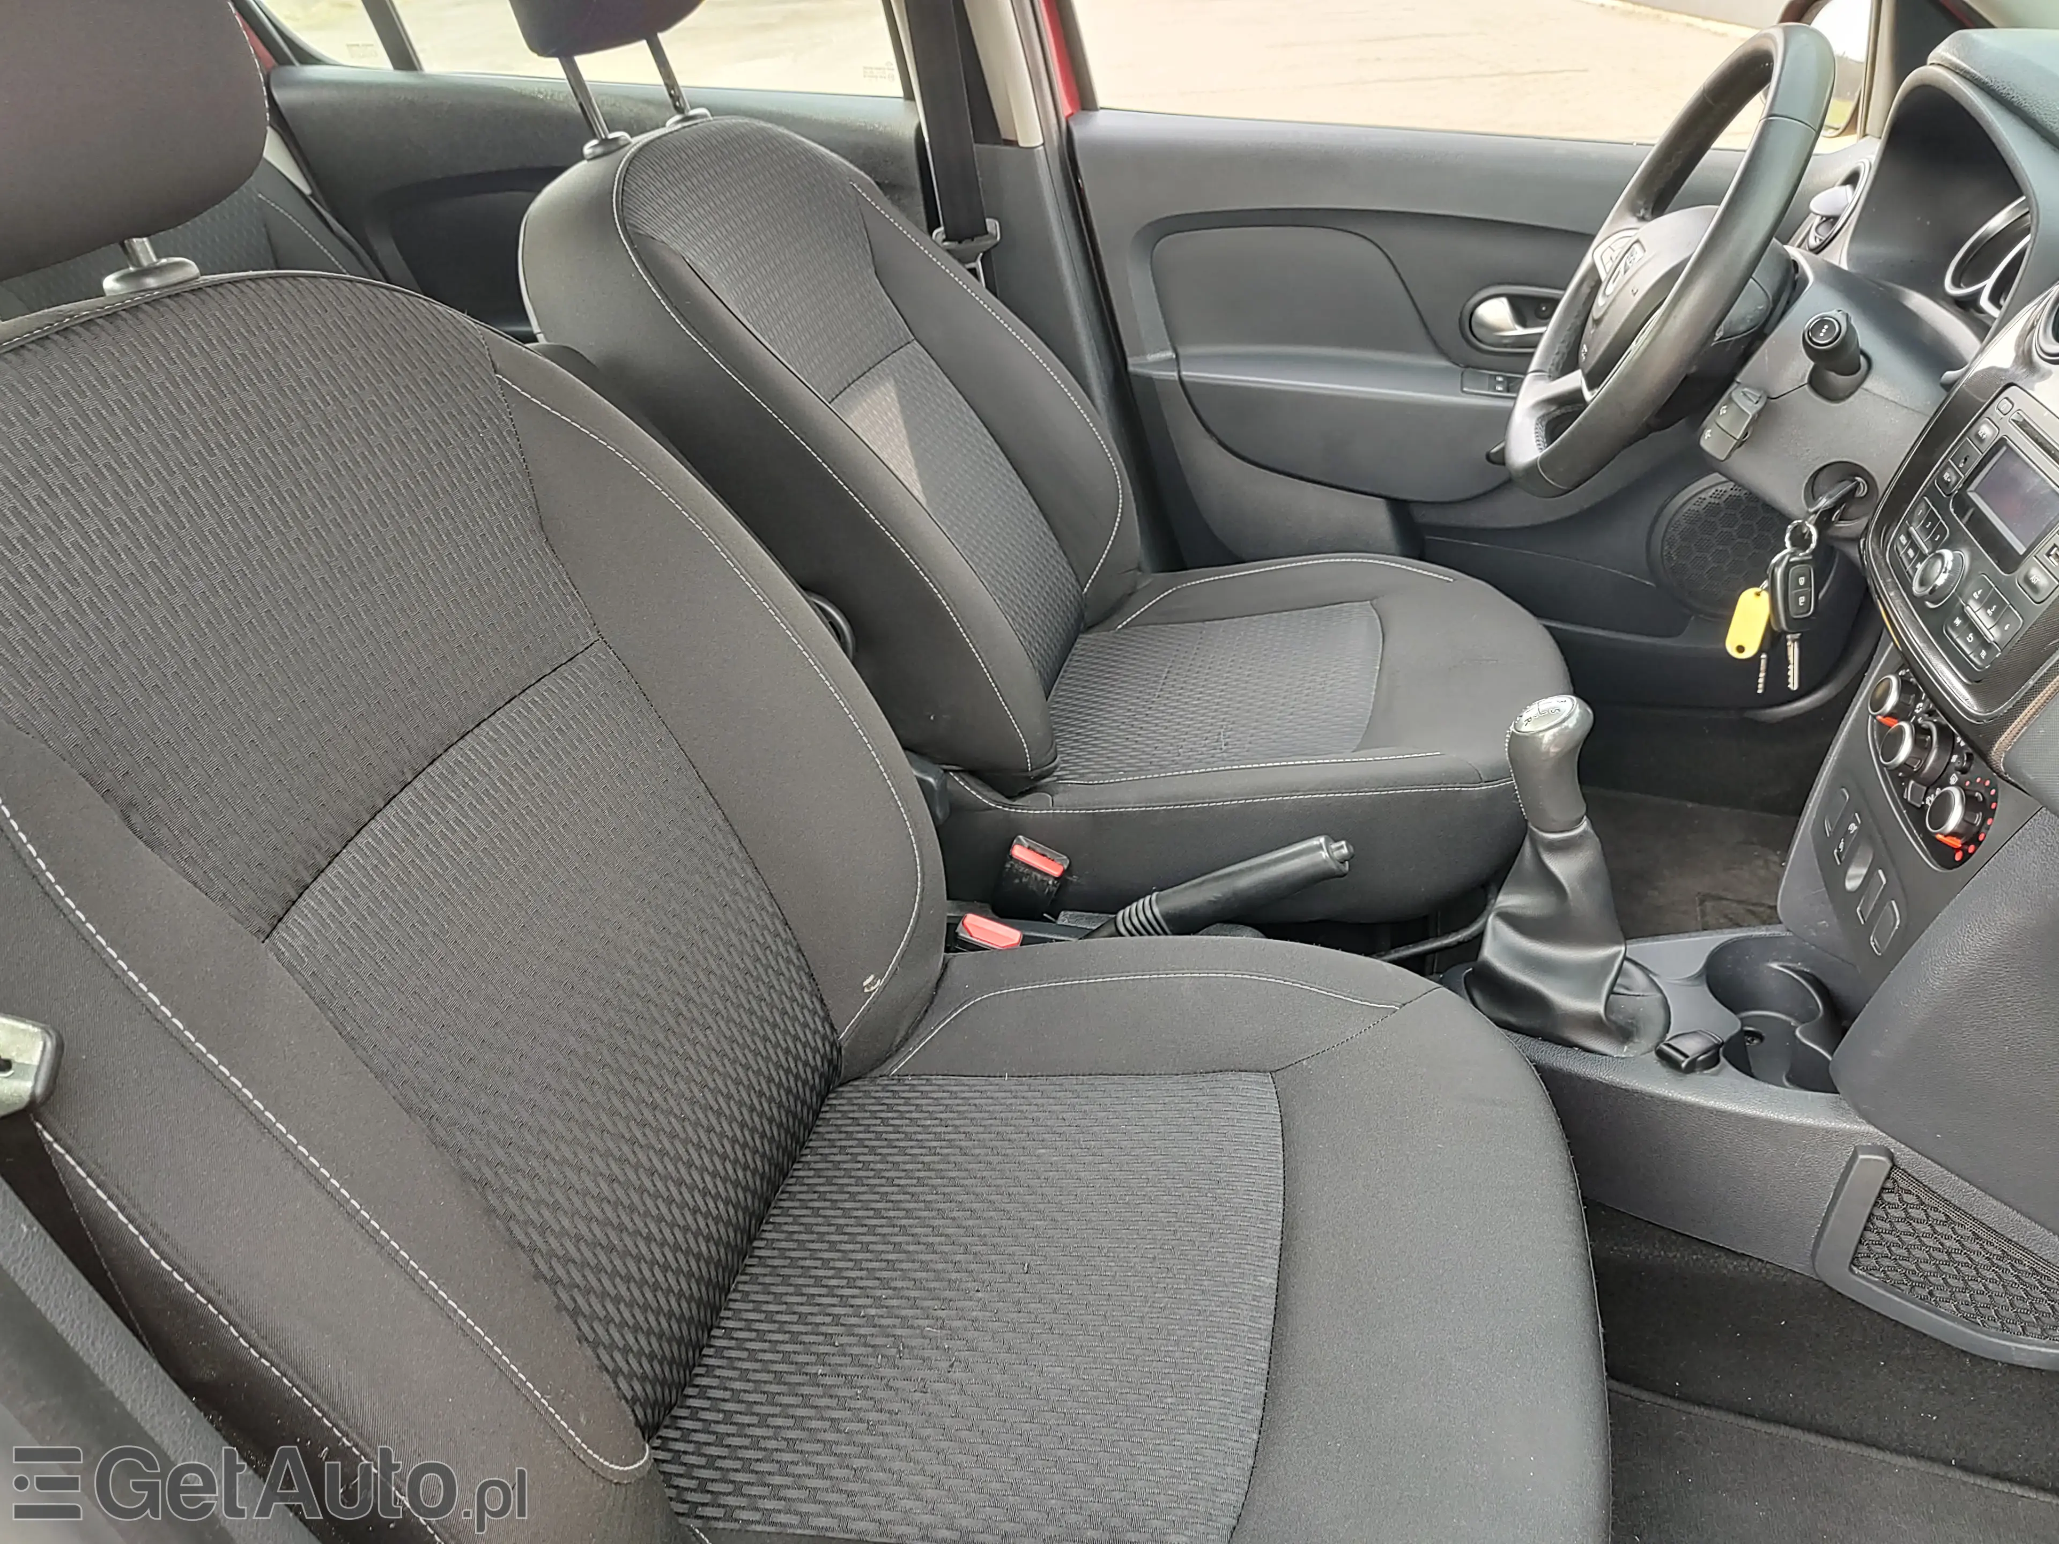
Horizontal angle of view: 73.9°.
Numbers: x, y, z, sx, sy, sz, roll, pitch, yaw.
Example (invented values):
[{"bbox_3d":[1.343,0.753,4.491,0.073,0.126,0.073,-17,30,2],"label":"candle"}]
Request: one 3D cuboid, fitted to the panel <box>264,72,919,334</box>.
[{"bbox_3d":[-0.459,-0.515,1.689,0.870,0.630,0.110,6,33,13],"label":"panel"}]

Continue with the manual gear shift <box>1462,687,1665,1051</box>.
[{"bbox_3d":[0.400,0.072,0.975,0.145,0.255,0.110,6,33,13],"label":"manual gear shift"}]

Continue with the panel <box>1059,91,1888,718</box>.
[{"bbox_3d":[0.483,-0.376,1.496,0.890,0.620,0.120,6,33,13],"label":"panel"}]

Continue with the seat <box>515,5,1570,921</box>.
[{"bbox_3d":[0.020,-0.333,1.252,0.970,0.950,0.520,6,33,13],"label":"seat"}]

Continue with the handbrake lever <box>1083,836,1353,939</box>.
[{"bbox_3d":[0.140,0.100,1.074,0.255,0.050,0.042,-21,24,27],"label":"handbrake lever"}]

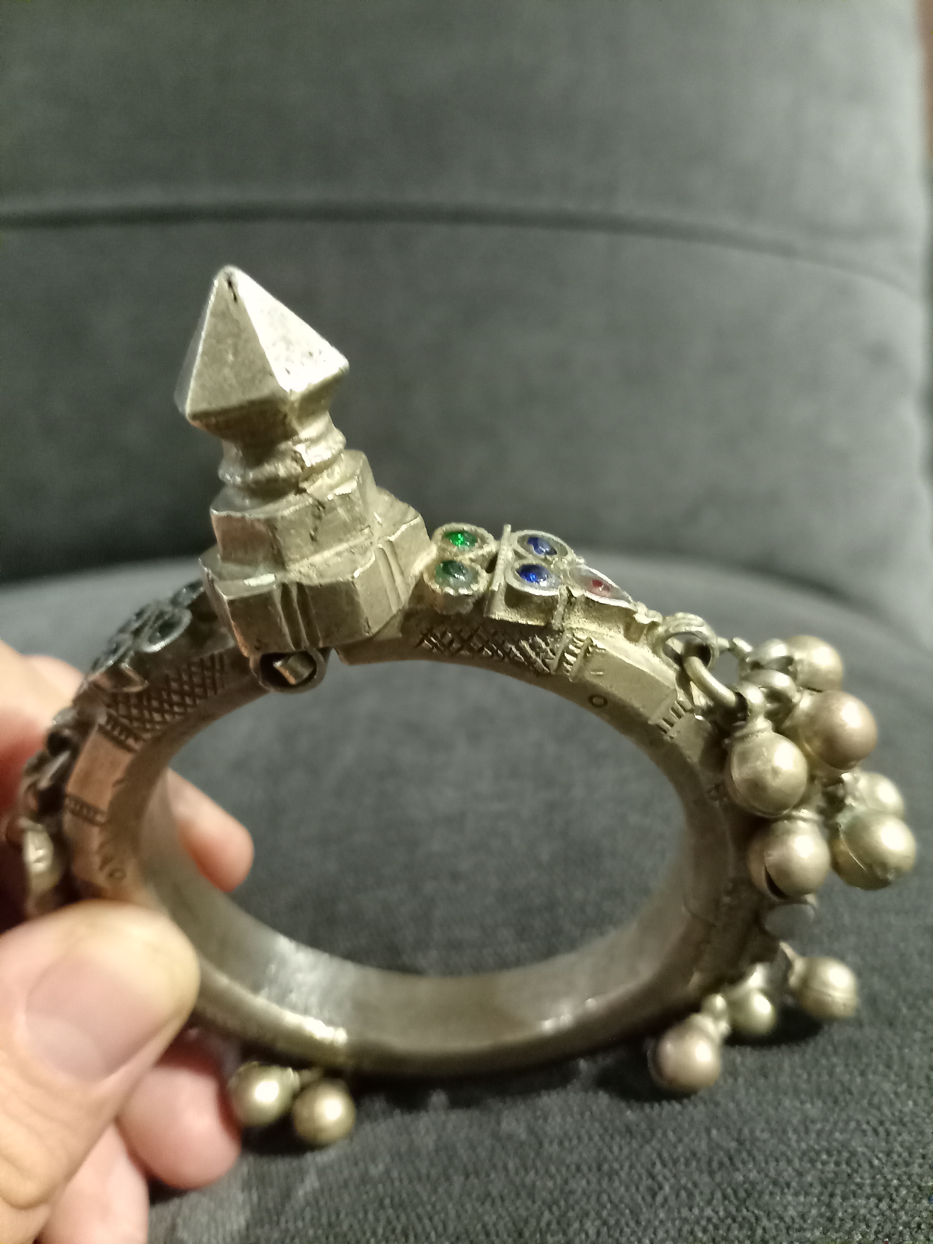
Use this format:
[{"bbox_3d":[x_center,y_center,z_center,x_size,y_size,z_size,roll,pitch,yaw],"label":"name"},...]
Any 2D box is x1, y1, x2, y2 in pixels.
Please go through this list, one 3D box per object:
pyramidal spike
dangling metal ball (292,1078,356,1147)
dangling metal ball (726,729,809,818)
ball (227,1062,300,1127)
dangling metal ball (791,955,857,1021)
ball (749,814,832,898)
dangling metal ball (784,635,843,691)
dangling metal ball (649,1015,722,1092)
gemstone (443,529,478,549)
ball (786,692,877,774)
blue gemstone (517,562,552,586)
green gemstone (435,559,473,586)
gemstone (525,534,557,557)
[{"bbox_3d":[-0.019,-0.022,0.086,0.016,0.019,0.015,-11,33,0],"label":"pyramidal spike"},{"bbox_3d":[-0.020,0.067,0.128,0.009,0.009,0.009,0,24,0],"label":"dangling metal ball"},{"bbox_3d":[0.036,0.018,0.113,0.010,0.011,0.010,0,28,0],"label":"dangling metal ball"},{"bbox_3d":[-0.033,0.076,0.150,0.010,0.010,0.010,0,28,0],"label":"ball"},{"bbox_3d":[0.057,0.058,0.147,0.010,0.010,0.010,0,28,0],"label":"dangling metal ball"},{"bbox_3d":[0.034,0.025,0.100,0.009,0.009,0.009,0,24,0],"label":"ball"},{"bbox_3d":[0.041,0.006,0.112,0.008,0.009,0.008,0,24,0],"label":"dangling metal ball"},{"bbox_3d":[0.027,0.054,0.116,0.009,0.009,0.009,0,24,0],"label":"dangling metal ball"},{"bbox_3d":[-0.001,-0.008,0.089,0.003,0.002,0.003,8,33,0],"label":"gemstone"},{"bbox_3d":[0.039,0.012,0.100,0.009,0.009,0.009,0,24,0],"label":"ball"},{"bbox_3d":[0.007,-0.005,0.094,0.004,0.002,0.003,13,35,-7],"label":"blue gemstone"},{"bbox_3d":[-0.001,-0.005,0.085,0.004,0.002,0.004,7,33,0],"label":"green gemstone"},{"bbox_3d":[0.008,-0.008,0.099,0.004,0.002,0.003,13,35,-7],"label":"gemstone"}]

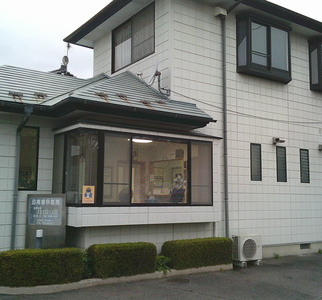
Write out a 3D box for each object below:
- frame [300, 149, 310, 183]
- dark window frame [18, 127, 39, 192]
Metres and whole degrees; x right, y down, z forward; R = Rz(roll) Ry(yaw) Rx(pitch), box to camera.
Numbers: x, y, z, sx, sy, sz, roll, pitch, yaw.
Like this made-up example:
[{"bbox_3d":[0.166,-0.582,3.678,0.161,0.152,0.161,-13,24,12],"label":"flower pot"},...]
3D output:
[{"bbox_3d":[3.760,0.431,10.296,0.353,0.880,0.090,5,-7,-34],"label":"frame"},{"bbox_3d":[-2.490,0.162,7.356,0.400,1.204,0.101,5,-8,-34],"label":"dark window frame"}]

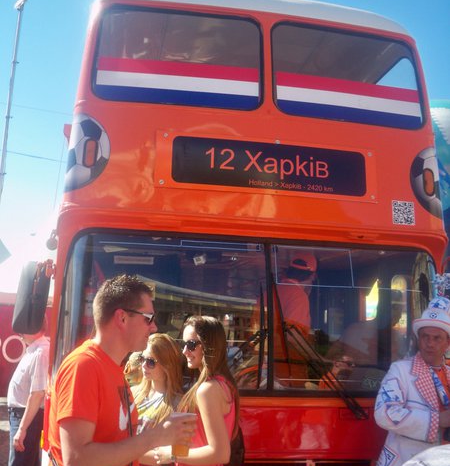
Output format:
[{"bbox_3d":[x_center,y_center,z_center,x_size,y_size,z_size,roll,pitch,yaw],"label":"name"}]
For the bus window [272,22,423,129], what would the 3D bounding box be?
[{"bbox_3d":[0.829,-1.044,4.083,1.060,0.720,0.090,4,-20,-13],"label":"bus window"}]

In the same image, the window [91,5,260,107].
[{"bbox_3d":[-0.279,-1.110,3.869,1.060,0.720,0.090,3,-20,-9],"label":"window"}]

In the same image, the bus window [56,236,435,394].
[{"bbox_3d":[0.245,0.495,3.644,2.300,0.920,0.200,3,-17,-11],"label":"bus window"}]

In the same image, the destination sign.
[{"bbox_3d":[0.285,-0.399,3.712,1.220,0.290,0.050,3,-16,-11],"label":"destination sign"}]

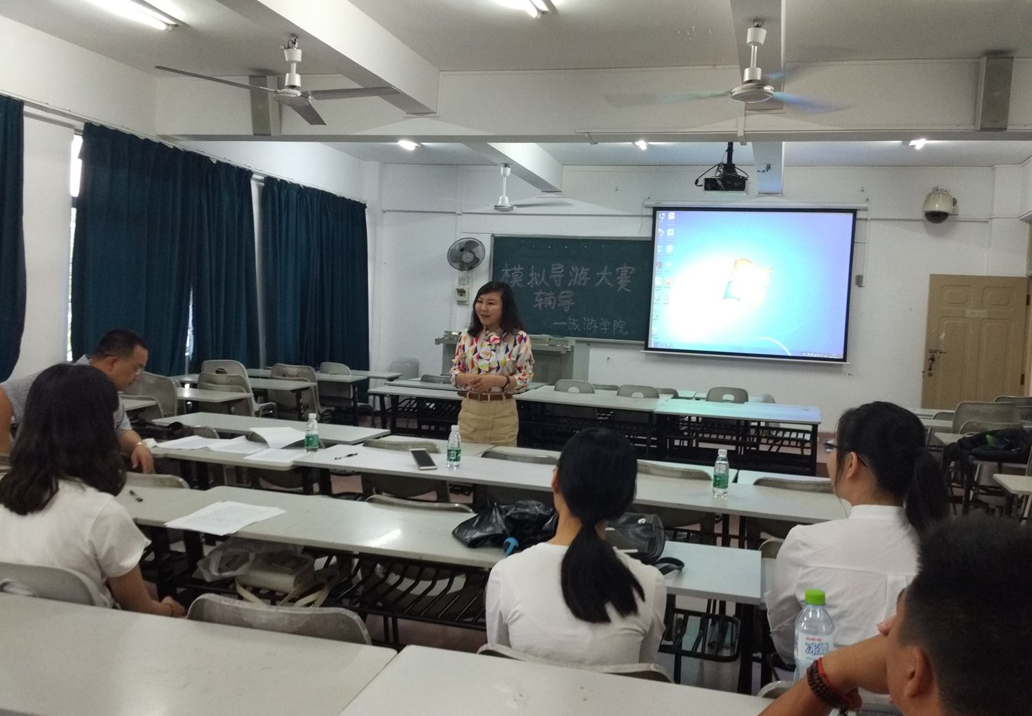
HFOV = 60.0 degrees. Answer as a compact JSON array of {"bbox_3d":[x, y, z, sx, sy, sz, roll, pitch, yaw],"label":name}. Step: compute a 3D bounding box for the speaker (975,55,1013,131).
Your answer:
[{"bbox_3d":[2.829,-1.552,5.295,0.150,0.410,0.150,4,4,15],"label":"speaker"}]

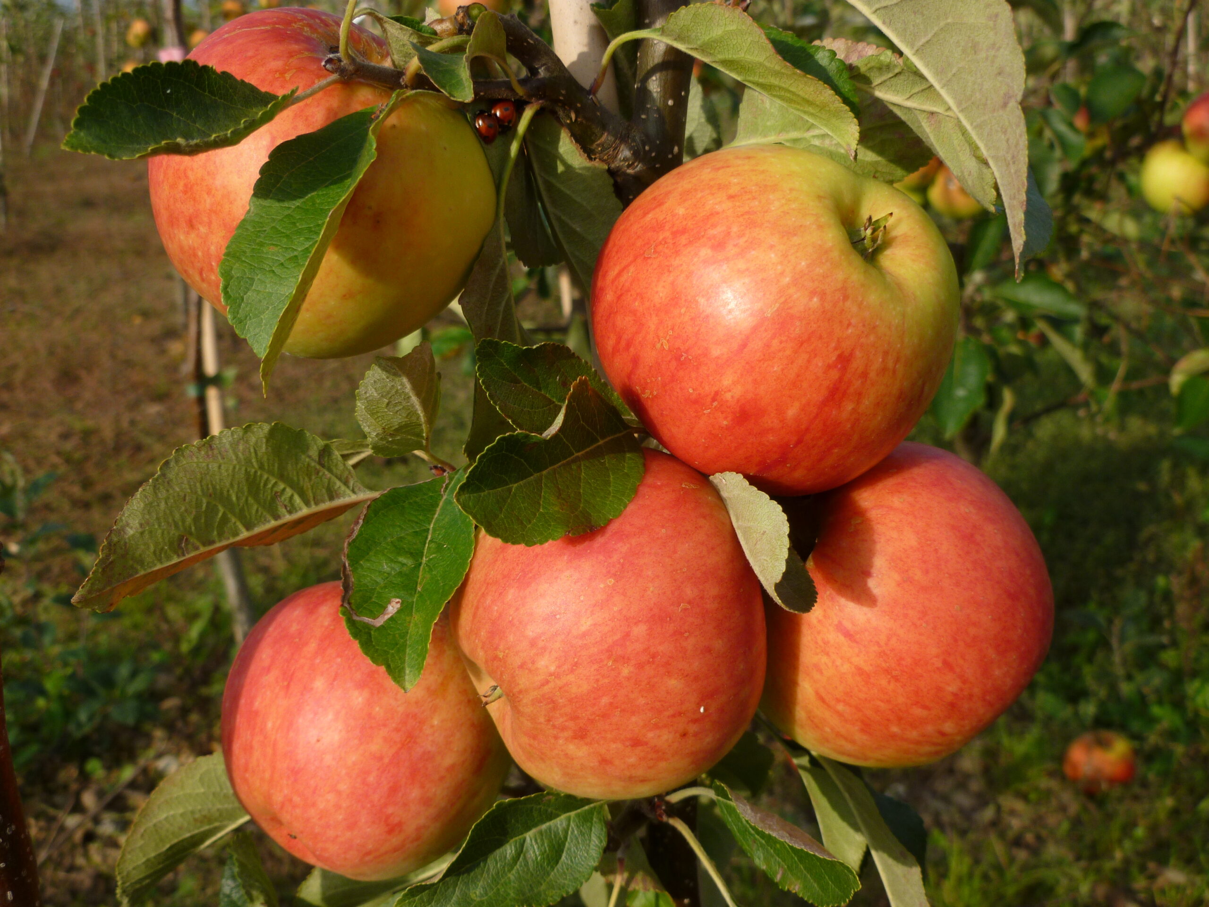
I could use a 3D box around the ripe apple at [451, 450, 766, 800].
[{"bbox_3d":[0.001,0.038,0.314,0.072,0.080,0.080,-30,0,-6],"label":"ripe apple"}]

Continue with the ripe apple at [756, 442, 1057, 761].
[{"bbox_3d":[0.072,0.037,0.335,0.072,0.079,0.079,40,0,-12],"label":"ripe apple"}]

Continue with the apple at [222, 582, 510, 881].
[{"bbox_3d":[-0.061,0.070,0.347,0.076,0.071,0.076,35,-9,0],"label":"apple"}]

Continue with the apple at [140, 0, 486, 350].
[{"bbox_3d":[-0.062,-0.065,0.314,0.079,0.073,0.079,12,27,-5],"label":"apple"}]

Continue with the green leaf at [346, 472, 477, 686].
[{"bbox_3d":[-0.042,0.028,0.299,0.027,0.046,0.010,10,-12,9],"label":"green leaf"}]

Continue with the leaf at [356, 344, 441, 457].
[{"bbox_3d":[-0.048,-0.012,0.320,0.020,0.027,0.012,-13,9,10],"label":"leaf"}]

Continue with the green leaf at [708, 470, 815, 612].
[{"bbox_3d":[0.034,0.019,0.292,0.019,0.036,0.014,-33,0,-16],"label":"green leaf"}]

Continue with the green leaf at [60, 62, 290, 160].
[{"bbox_3d":[-0.084,-0.068,0.269,0.042,0.010,0.021,-19,45,-19],"label":"green leaf"}]

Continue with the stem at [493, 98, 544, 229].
[{"bbox_3d":[-0.020,-0.068,0.319,0.006,0.029,0.004,26,17,18],"label":"stem"}]

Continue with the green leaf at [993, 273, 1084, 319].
[{"bbox_3d":[0.350,-0.128,1.100,0.072,0.012,0.032,21,39,16],"label":"green leaf"}]

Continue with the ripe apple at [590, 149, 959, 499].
[{"bbox_3d":[0.037,-0.030,0.300,0.080,0.080,0.074,-37,-2,-44],"label":"ripe apple"}]

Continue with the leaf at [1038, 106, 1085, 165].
[{"bbox_3d":[0.419,-0.293,1.250,0.032,0.058,0.018,-34,0,-14],"label":"leaf"}]

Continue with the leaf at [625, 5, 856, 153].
[{"bbox_3d":[0.029,-0.082,0.297,0.054,0.024,0.012,33,61,16],"label":"leaf"}]

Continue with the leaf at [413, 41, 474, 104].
[{"bbox_3d":[-0.036,-0.085,0.305,0.012,0.017,0.009,-28,0,-10],"label":"leaf"}]

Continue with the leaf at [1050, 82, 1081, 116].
[{"bbox_3d":[0.440,-0.339,1.300,0.026,0.010,0.044,-16,60,-25],"label":"leaf"}]

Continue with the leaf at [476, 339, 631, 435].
[{"bbox_3d":[-0.010,-0.014,0.300,0.038,0.022,0.009,26,-30,-21],"label":"leaf"}]

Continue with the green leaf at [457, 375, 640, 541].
[{"bbox_3d":[-0.012,0.002,0.290,0.042,0.033,0.014,-19,4,-15],"label":"green leaf"}]

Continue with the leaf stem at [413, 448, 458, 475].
[{"bbox_3d":[-0.040,0.002,0.322,0.012,0.003,0.003,30,0,-12],"label":"leaf stem"}]

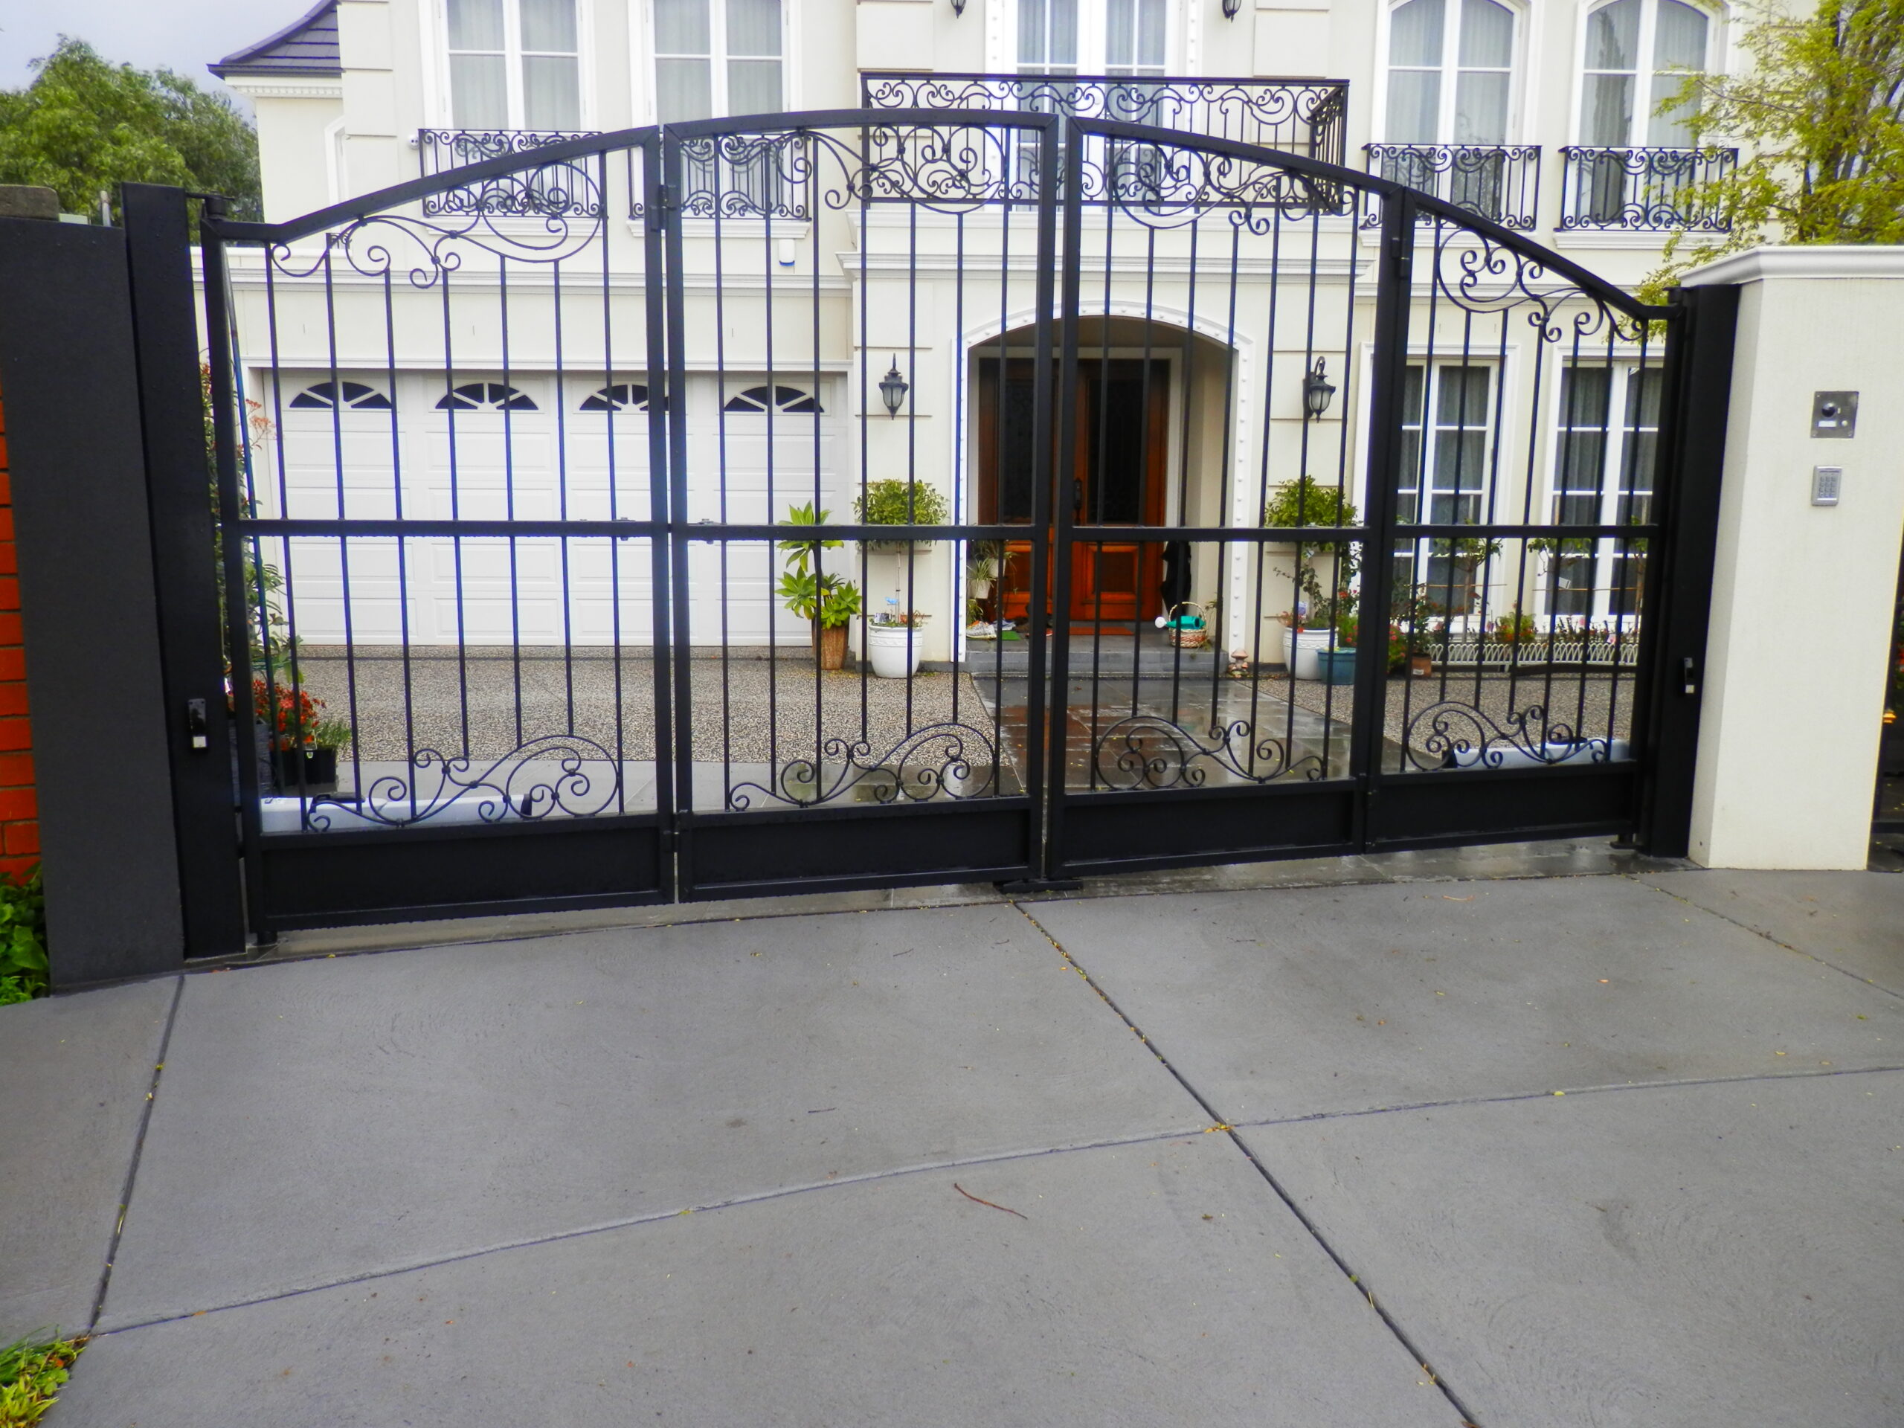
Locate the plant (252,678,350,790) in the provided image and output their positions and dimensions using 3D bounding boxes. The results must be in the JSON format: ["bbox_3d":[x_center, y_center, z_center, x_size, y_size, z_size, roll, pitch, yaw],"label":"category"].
[{"bbox_3d":[-2.757,0.050,5.842,0.410,0.450,0.360,0,8,-2],"label":"plant"}]

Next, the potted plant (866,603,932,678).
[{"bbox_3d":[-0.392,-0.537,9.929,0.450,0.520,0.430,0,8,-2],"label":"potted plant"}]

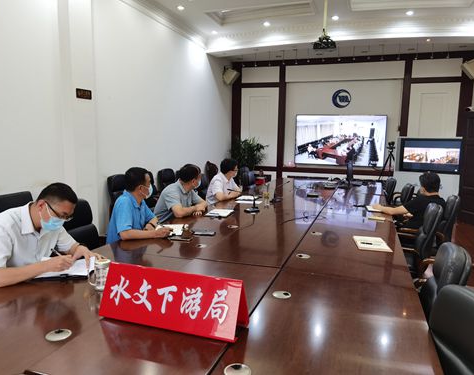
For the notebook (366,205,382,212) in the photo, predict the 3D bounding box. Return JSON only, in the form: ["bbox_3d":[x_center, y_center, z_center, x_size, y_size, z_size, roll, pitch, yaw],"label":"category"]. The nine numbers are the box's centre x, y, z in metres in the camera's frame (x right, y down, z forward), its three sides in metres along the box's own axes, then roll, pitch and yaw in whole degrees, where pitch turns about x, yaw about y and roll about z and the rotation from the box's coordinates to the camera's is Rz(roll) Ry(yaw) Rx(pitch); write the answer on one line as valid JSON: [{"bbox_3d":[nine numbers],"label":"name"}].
[{"bbox_3d":[1.448,0.216,4.018,0.200,0.020,0.310,3,7,18],"label":"notebook"}]

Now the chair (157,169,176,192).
[{"bbox_3d":[-0.948,0.164,6.593,0.600,0.950,0.580,3,7,18],"label":"chair"}]

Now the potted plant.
[{"bbox_3d":[0.345,-0.427,9.392,0.880,1.550,0.880,3,7,18],"label":"potted plant"}]

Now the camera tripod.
[{"bbox_3d":[3.349,-0.242,8.501,0.980,1.470,0.860,3,7,18],"label":"camera tripod"}]

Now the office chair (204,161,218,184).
[{"bbox_3d":[-0.217,0.125,6.723,0.650,1.050,0.600,3,7,18],"label":"office chair"}]

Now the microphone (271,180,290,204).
[{"bbox_3d":[0.490,0.043,4.367,0.220,0.250,0.130,3,7,18],"label":"microphone"}]

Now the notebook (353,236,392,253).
[{"bbox_3d":[0.919,0.384,2.662,0.210,0.015,0.300,2,7,11],"label":"notebook"}]

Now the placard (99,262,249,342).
[{"bbox_3d":[-0.237,0.400,1.426,0.545,0.191,0.123,3,7,19],"label":"placard"}]

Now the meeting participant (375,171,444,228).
[{"bbox_3d":[1.553,0.450,3.472,0.560,1.220,0.780,-4,8,-38],"label":"meeting participant"}]

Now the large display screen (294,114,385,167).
[{"bbox_3d":[2.513,-1.143,9.529,2.140,1.200,0.070,3,7,18],"label":"large display screen"}]

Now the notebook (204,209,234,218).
[{"bbox_3d":[-0.166,0.231,3.647,0.210,0.020,0.340,2,7,10],"label":"notebook"}]

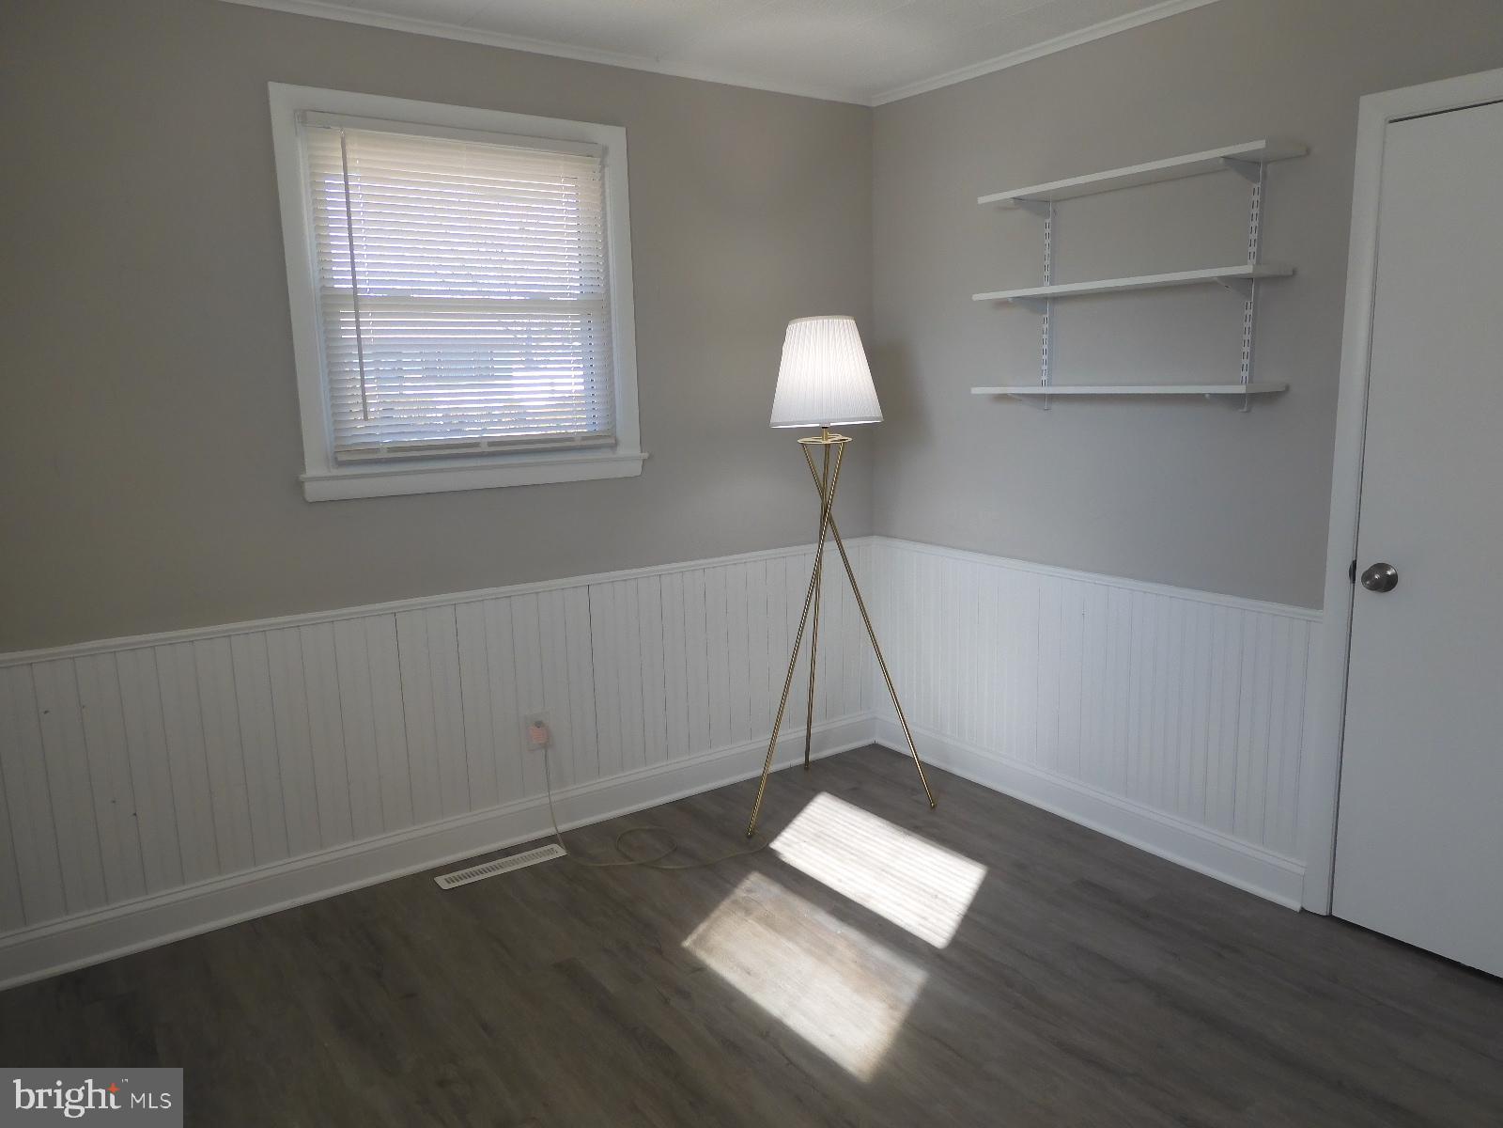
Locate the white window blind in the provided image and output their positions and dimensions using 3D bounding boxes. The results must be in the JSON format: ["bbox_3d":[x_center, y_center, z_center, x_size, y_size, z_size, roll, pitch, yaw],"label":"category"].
[{"bbox_3d":[-0.819,-0.790,3.084,0.887,0.934,0.043,-8,12,-34],"label":"white window blind"}]

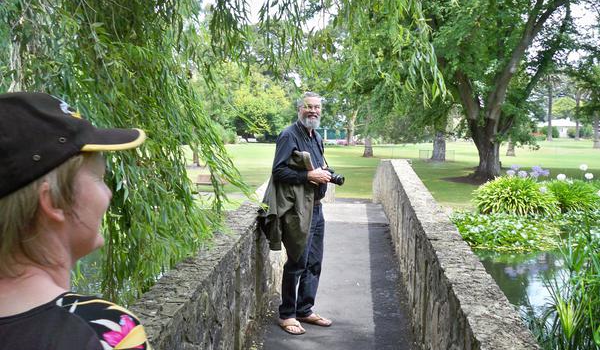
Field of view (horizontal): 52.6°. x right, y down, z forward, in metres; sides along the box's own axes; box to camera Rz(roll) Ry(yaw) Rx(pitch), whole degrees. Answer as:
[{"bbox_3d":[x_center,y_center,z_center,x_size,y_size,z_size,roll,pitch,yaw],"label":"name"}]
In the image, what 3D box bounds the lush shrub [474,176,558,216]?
[{"bbox_3d":[4.389,0.436,12.300,1.700,0.780,1.450,2,5,18],"label":"lush shrub"}]

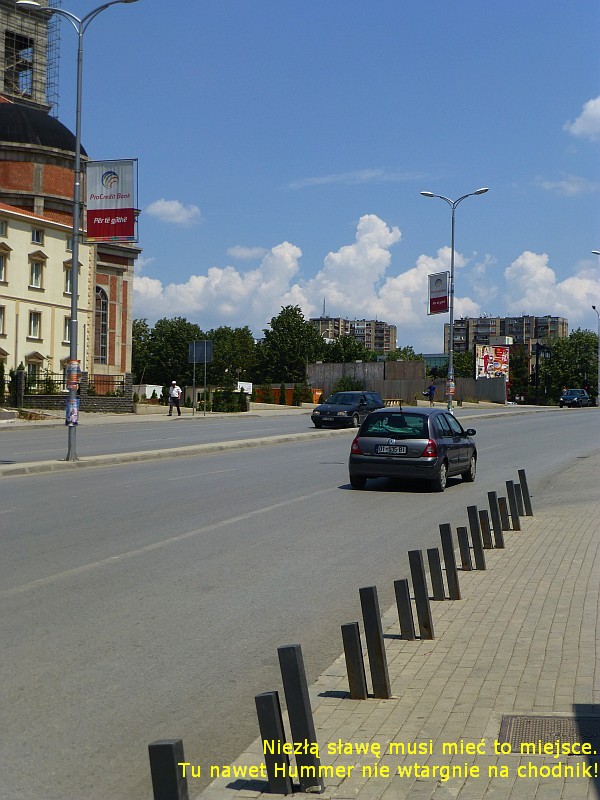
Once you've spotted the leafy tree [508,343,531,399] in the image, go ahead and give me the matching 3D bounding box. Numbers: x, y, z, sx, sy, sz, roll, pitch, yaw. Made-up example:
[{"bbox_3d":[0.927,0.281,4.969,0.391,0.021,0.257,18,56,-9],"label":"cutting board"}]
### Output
[{"bbox_3d":[18.033,-2.187,103.000,2.400,4.900,2.400,0,-3,14],"label":"leafy tree"}]

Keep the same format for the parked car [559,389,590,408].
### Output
[{"bbox_3d":[21.665,-0.103,98.500,1.690,1.420,4.200,1,0,23],"label":"parked car"}]

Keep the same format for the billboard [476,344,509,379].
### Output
[{"bbox_3d":[16.368,-3.111,106.612,4.000,3.000,0.300,3,-3,-37],"label":"billboard"}]

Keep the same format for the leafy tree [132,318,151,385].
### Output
[{"bbox_3d":[-12.224,-2.921,90.000,3.600,5.900,3.600,0,-3,14],"label":"leafy tree"}]

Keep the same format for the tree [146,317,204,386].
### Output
[{"bbox_3d":[-8.978,-2.993,90.000,4.400,6.200,4.400,0,-3,14],"label":"tree"}]

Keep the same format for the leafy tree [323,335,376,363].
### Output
[{"bbox_3d":[3.768,-2.360,95.000,4.263,5.252,4.300,1,-2,0],"label":"leafy tree"}]

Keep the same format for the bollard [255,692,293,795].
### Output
[{"bbox_3d":[-0.110,1.470,5.340,0.080,0.418,0.080,-10,-5,14],"label":"bollard"}]

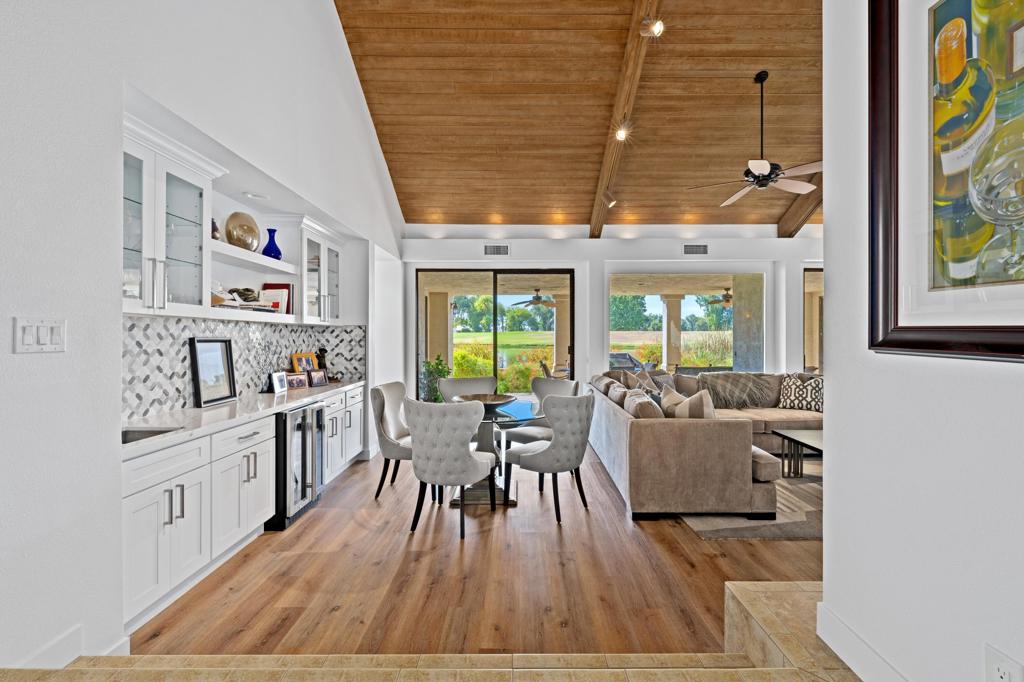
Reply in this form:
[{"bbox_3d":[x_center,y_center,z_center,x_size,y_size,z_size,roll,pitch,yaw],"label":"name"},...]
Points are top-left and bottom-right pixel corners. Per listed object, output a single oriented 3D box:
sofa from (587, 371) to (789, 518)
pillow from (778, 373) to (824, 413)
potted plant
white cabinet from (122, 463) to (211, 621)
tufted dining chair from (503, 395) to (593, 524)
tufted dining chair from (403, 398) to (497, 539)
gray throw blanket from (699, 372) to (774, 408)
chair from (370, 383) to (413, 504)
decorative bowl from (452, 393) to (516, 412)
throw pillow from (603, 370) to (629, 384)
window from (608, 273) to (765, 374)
[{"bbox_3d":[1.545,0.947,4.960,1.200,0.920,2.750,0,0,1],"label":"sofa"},{"bbox_3d":[3.704,0.671,5.834,0.550,0.470,0.180,-2,-15,7],"label":"pillow"},{"bbox_3d":[-1.140,0.778,6.750,0.490,1.140,0.470,0,0,0],"label":"potted plant"},{"bbox_3d":[-2.049,0.929,2.354,0.590,0.826,0.610,0,0,1],"label":"white cabinet"},{"bbox_3d":[0.287,0.896,3.795,0.630,0.950,0.580,0,1,44],"label":"tufted dining chair"},{"bbox_3d":[-0.440,0.901,3.535,0.590,0.975,0.640,0,0,17],"label":"tufted dining chair"},{"bbox_3d":[2.980,0.665,6.100,1.030,0.500,0.350,0,0,0],"label":"gray throw blanket"},{"bbox_3d":[-0.913,0.917,4.266,0.660,0.990,0.570,0,0,8],"label":"chair"},{"bbox_3d":[-0.244,0.578,4.157,0.580,0.100,0.580,0,0,1],"label":"decorative bowl"},{"bbox_3d":[1.500,0.672,6.280,0.520,0.450,0.210,0,-10,-9],"label":"throw pillow"},{"bbox_3d":[2.635,-0.204,6.899,2.342,1.663,0.100,0,0,1],"label":"window"}]

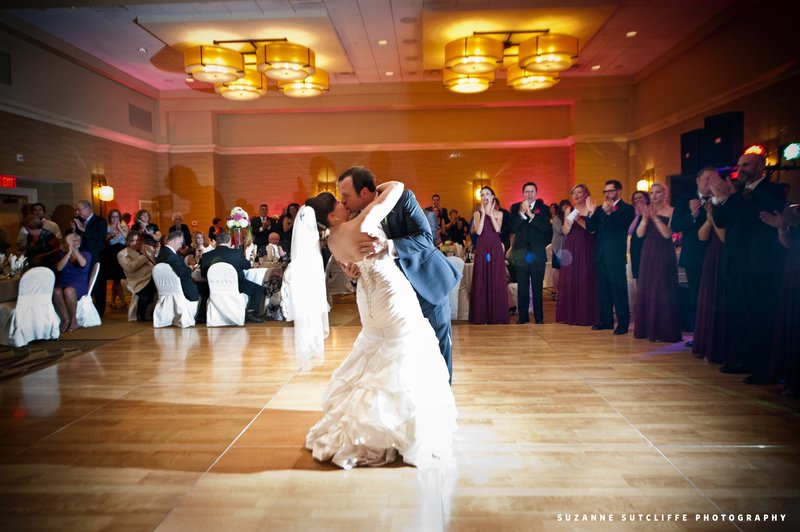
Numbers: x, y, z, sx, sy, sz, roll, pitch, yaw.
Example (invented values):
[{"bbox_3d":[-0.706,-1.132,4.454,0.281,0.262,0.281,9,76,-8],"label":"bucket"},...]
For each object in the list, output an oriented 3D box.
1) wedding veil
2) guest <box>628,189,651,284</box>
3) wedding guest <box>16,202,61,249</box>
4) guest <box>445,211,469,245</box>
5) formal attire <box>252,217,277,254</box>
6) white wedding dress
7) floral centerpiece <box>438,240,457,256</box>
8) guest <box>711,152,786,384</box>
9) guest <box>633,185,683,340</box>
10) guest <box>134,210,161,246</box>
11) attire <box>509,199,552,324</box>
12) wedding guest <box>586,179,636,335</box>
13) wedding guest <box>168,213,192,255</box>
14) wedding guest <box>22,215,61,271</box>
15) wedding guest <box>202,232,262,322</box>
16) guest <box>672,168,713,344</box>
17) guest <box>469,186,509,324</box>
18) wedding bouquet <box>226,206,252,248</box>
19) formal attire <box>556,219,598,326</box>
[{"bbox_3d":[-0.535,0.112,3.050,0.240,0.950,0.330,-3,5,-23],"label":"wedding veil"},{"bbox_3d":[3.091,-0.129,6.850,0.480,1.680,0.400,3,6,45],"label":"guest"},{"bbox_3d":[-5.902,-0.144,8.700,0.600,1.740,0.420,-3,5,-27],"label":"wedding guest"},{"bbox_3d":[1.262,-0.436,11.700,0.500,1.590,0.380,0,5,9],"label":"guest"},{"bbox_3d":[-2.695,-0.222,10.600,0.540,1.480,0.360,-2,5,-12],"label":"formal attire"},{"bbox_3d":[-0.099,0.415,3.200,0.780,1.290,0.820,3,6,38],"label":"white wedding dress"},{"bbox_3d":[0.740,-0.254,8.299,0.300,0.270,0.300,-1,4,0],"label":"floral centerpiece"},{"bbox_3d":[2.810,0.003,4.255,0.520,1.810,0.560,-3,5,-18],"label":"guest"},{"bbox_3d":[2.793,-0.044,5.728,0.460,1.680,0.500,-5,6,-44],"label":"guest"},{"bbox_3d":[-4.397,-0.157,9.335,0.500,1.640,0.420,-3,5,-25],"label":"guest"},{"bbox_3d":[1.707,-0.168,6.860,0.560,1.800,0.400,0,5,18],"label":"attire"},{"bbox_3d":[2.460,0.004,6.236,0.400,1.520,0.560,-4,5,-37],"label":"wedding guest"},{"bbox_3d":[-3.929,-0.157,9.546,0.500,1.578,0.360,-3,5,-25],"label":"wedding guest"},{"bbox_3d":[-5.172,0.040,7.731,0.540,1.520,0.460,-3,5,-25],"label":"wedding guest"},{"bbox_3d":[-2.296,0.131,7.350,0.620,1.270,0.800,3,6,39],"label":"wedding guest"},{"bbox_3d":[3.089,-0.103,5.572,0.460,1.810,0.560,-4,5,-37],"label":"guest"},{"bbox_3d":[1.136,-0.127,6.840,0.520,1.730,0.450,0,5,17],"label":"guest"},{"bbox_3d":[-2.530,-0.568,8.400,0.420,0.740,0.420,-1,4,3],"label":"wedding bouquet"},{"bbox_3d":[2.259,0.046,6.811,0.520,1.360,0.480,2,5,35],"label":"formal attire"}]

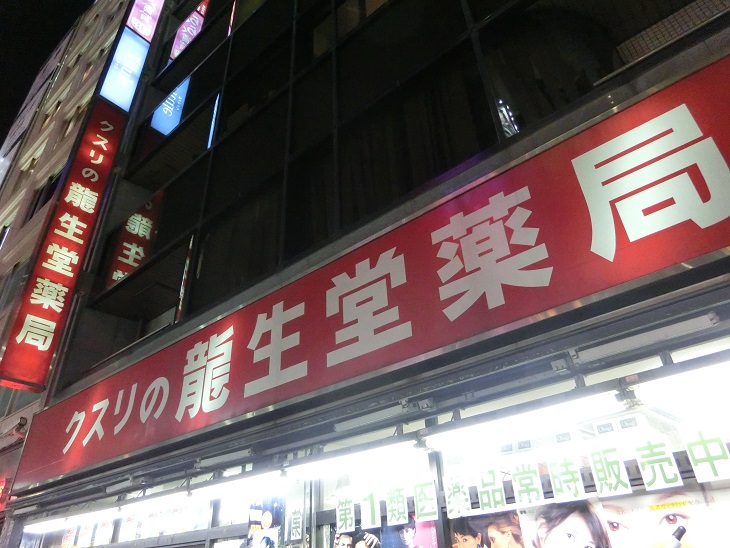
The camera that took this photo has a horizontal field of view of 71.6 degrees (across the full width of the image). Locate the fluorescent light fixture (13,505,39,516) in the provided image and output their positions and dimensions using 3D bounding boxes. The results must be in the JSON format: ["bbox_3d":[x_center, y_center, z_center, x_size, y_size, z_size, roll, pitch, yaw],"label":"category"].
[{"bbox_3d":[-4.325,3.012,6.450,0.650,0.070,0.070,-26,-39,32],"label":"fluorescent light fixture"}]

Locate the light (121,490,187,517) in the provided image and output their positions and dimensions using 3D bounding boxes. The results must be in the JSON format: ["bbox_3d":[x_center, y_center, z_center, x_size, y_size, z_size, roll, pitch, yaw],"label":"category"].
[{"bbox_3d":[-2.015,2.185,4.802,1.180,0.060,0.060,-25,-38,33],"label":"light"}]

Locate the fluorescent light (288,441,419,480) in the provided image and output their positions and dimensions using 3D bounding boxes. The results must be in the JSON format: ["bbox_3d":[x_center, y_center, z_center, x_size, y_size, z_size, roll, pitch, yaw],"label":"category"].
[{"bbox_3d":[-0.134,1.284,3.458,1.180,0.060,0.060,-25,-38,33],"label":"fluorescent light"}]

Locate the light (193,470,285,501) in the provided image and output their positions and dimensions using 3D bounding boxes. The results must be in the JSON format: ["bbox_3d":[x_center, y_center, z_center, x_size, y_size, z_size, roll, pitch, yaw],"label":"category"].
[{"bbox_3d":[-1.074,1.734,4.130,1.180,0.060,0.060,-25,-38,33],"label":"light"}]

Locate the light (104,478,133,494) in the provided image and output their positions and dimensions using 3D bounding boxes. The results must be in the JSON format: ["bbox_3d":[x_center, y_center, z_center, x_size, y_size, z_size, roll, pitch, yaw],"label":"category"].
[{"bbox_3d":[-2.259,1.942,4.644,0.480,0.045,0.050,-25,-38,33],"label":"light"}]

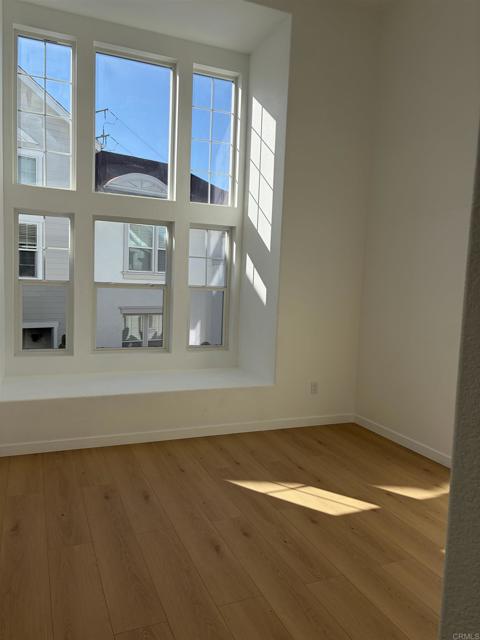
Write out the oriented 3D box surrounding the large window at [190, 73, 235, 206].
[{"bbox_3d":[-0.311,-2.026,5.443,0.503,1.421,0.100,0,5,-23],"label":"large window"}]

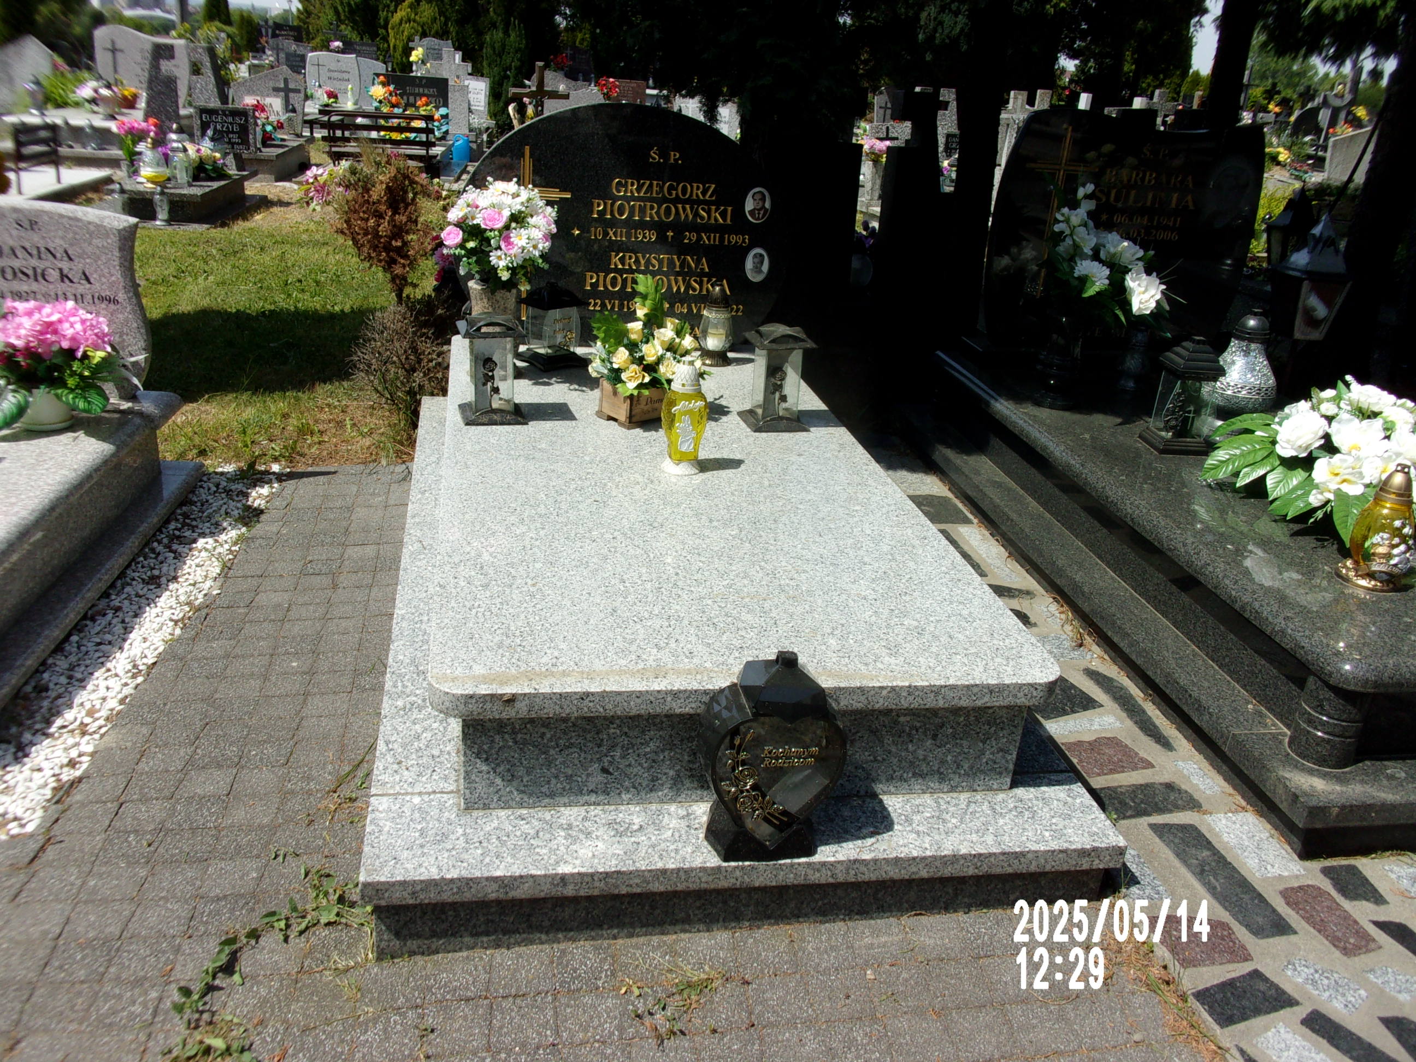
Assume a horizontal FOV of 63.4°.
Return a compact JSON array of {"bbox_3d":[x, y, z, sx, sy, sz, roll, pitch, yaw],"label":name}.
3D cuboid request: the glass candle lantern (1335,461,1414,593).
[{"bbox_3d":[1.657,-0.022,2.799,0.166,0.294,0.163,12,24,16],"label":"glass candle lantern"}]

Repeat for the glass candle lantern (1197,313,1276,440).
[{"bbox_3d":[1.608,-0.483,3.436,0.225,0.356,0.225,1,24,-12],"label":"glass candle lantern"}]

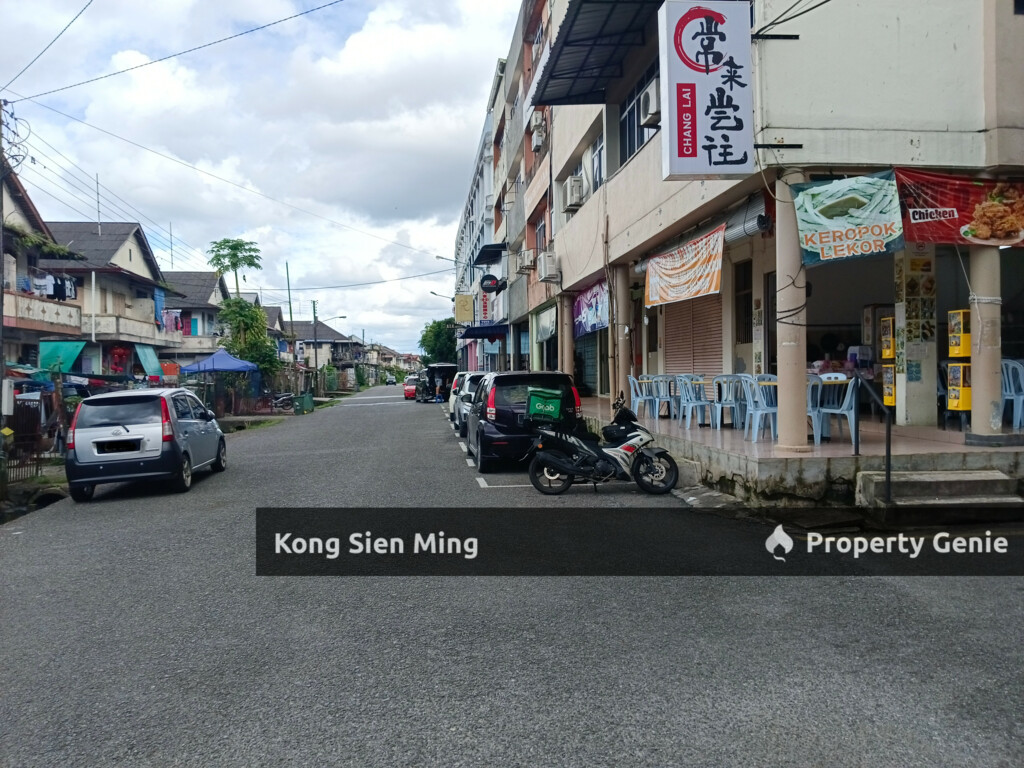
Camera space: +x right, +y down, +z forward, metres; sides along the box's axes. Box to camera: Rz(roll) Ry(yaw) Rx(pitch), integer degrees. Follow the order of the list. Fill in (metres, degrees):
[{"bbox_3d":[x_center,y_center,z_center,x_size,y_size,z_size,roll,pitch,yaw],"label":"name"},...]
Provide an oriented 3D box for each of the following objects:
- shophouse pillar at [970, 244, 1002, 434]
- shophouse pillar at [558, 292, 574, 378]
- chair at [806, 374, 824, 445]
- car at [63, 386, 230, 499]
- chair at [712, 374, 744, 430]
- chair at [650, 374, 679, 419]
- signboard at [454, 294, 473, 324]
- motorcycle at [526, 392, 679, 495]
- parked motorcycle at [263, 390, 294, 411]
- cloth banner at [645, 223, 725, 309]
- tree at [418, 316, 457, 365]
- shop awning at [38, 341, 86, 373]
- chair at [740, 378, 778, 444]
[{"bbox_3d":[5.807,-0.894,9.050,0.320,3.060,0.320,-1,1,-7],"label":"shophouse pillar"},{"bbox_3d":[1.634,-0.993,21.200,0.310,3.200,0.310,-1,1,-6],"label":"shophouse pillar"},{"bbox_3d":[3.602,0.317,9.200,0.470,0.880,0.500,0,1,9],"label":"chair"},{"bbox_3d":[-5.580,0.815,11.650,1.500,1.530,3.580,-3,1,-10],"label":"car"},{"bbox_3d":[3.442,0.293,11.816,0.450,0.860,0.500,-1,1,3],"label":"chair"},{"bbox_3d":[2.957,0.259,14.200,0.440,0.840,0.520,0,1,6],"label":"chair"},{"bbox_3d":[-3.207,-5.088,49.981,1.180,1.810,0.180,-1,1,-7],"label":"signboard"},{"bbox_3d":[1.079,0.738,9.120,1.900,1.240,0.700,-1,1,-3],"label":"motorcycle"},{"bbox_3d":[-12.298,0.872,38.700,1.900,1.050,0.700,-1,1,-10],"label":"parked motorcycle"},{"bbox_3d":[2.748,-1.832,12.150,0.100,0.980,3.570,-1,2,-7],"label":"cloth banner"},{"bbox_3d":[-8.458,-3.716,90.000,6.000,8.700,6.000,-1,1,-7],"label":"tree"},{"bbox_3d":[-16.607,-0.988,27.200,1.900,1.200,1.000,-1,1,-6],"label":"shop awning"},{"bbox_3d":[3.201,0.313,9.450,0.520,0.840,0.440,-1,1,-8],"label":"chair"}]

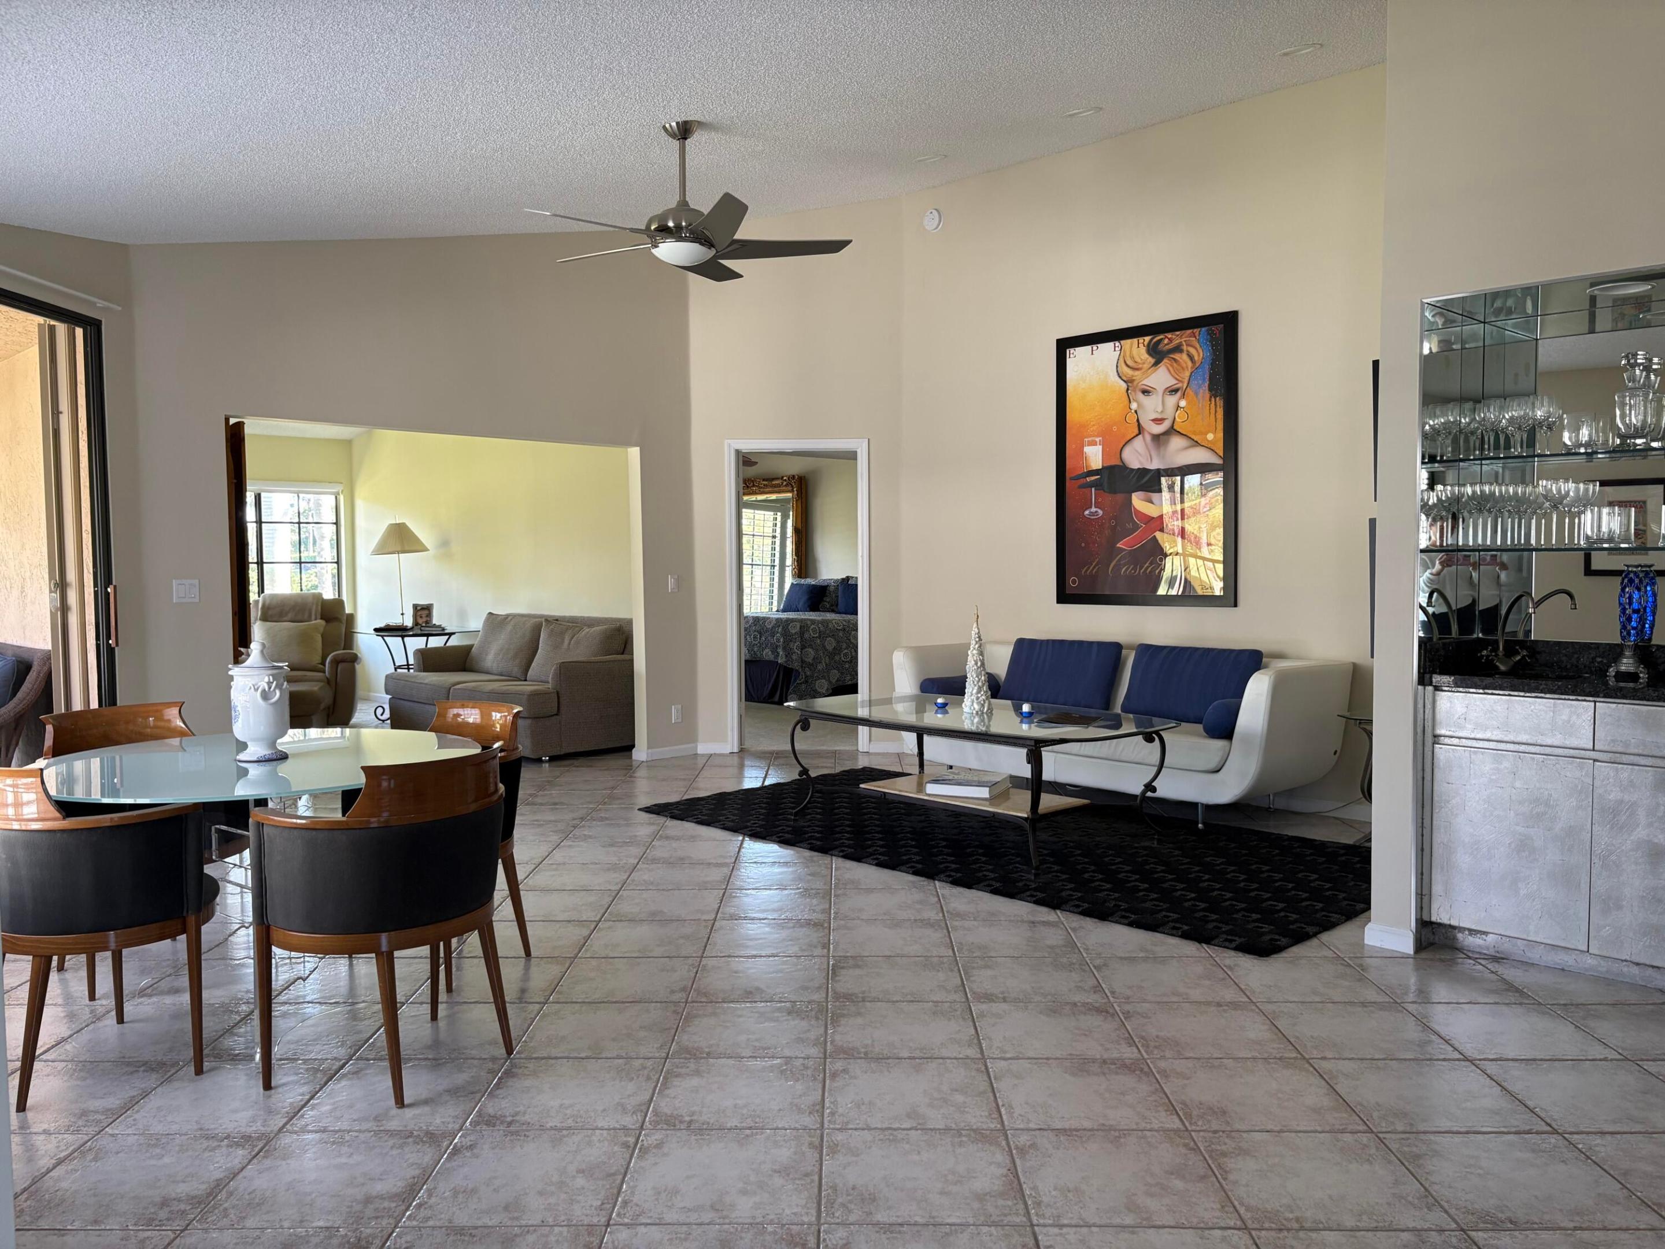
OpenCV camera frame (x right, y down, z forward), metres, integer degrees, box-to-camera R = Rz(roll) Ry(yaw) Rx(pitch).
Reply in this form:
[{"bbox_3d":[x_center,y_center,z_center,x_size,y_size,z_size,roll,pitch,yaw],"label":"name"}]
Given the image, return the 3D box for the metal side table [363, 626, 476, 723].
[{"bbox_3d":[-3.329,0.430,10.033,1.000,0.757,1.000,-1,3,-18],"label":"metal side table"}]

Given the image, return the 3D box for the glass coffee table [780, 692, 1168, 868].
[{"bbox_3d":[0.643,0.714,5.987,1.000,0.540,1.800,-3,4,-44],"label":"glass coffee table"}]

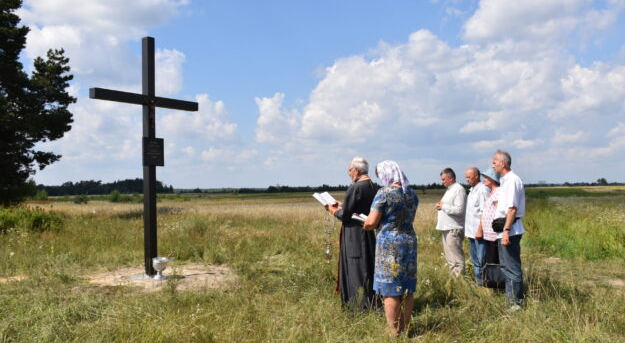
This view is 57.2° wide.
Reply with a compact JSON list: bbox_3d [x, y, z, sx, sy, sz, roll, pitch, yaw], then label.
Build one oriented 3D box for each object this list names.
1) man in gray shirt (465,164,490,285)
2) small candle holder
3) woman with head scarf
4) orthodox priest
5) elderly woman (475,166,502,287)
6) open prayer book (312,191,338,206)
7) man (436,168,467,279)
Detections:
[{"bbox_3d":[2.300,0.795,7.900,0.380,1.700,0.520,-1,-2,-5],"label":"man in gray shirt"},{"bbox_3d":[-2.345,1.507,8.900,0.260,0.340,0.260,-1,-2,0],"label":"small candle holder"},{"bbox_3d":[0.745,0.725,5.420,0.500,1.670,0.450,0,-2,-37],"label":"woman with head scarf"},{"bbox_3d":[0.475,0.715,6.570,0.560,1.750,0.530,-2,-2,35],"label":"orthodox priest"},{"bbox_3d":[2.320,0.750,7.350,0.380,1.650,0.480,-1,-2,-5],"label":"elderly woman"},{"bbox_3d":[0.153,0.322,6.750,0.200,0.050,0.250,40,22,30],"label":"open prayer book"},{"bbox_3d":[2.090,0.797,8.600,0.450,1.700,0.520,-1,-2,-1],"label":"man"}]

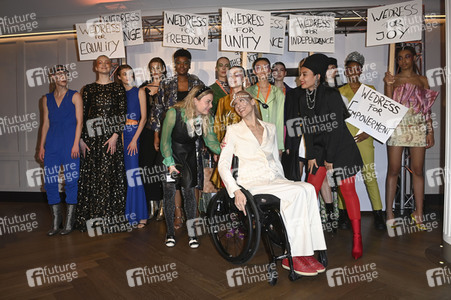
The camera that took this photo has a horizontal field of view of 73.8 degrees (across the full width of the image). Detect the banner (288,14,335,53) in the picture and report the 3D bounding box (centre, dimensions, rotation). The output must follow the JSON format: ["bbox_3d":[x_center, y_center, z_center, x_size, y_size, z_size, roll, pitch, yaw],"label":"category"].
[{"bbox_3d":[0.969,-1.299,3.360,0.510,0.410,0.020,0,2,-3],"label":"banner"}]

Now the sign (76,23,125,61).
[{"bbox_3d":[-1.399,-1.219,3.380,0.510,0.410,0.020,-5,5,-7],"label":"sign"}]

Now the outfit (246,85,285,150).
[{"bbox_3d":[0.433,-0.346,3.250,0.460,0.760,0.270,0,1,2],"label":"outfit"}]

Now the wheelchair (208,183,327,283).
[{"bbox_3d":[0.375,0.470,2.345,0.610,0.780,0.850,-1,2,-32],"label":"wheelchair"}]

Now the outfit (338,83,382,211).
[{"bbox_3d":[1.427,-0.037,3.200,0.470,1.360,0.300,0,1,11],"label":"outfit"}]

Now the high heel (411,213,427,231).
[{"bbox_3d":[2.015,0.755,3.150,0.085,0.150,0.220,-1,1,-14],"label":"high heel"}]

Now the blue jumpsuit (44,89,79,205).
[{"bbox_3d":[-1.725,-0.026,3.170,0.370,1.220,0.260,-1,1,-5],"label":"blue jumpsuit"}]

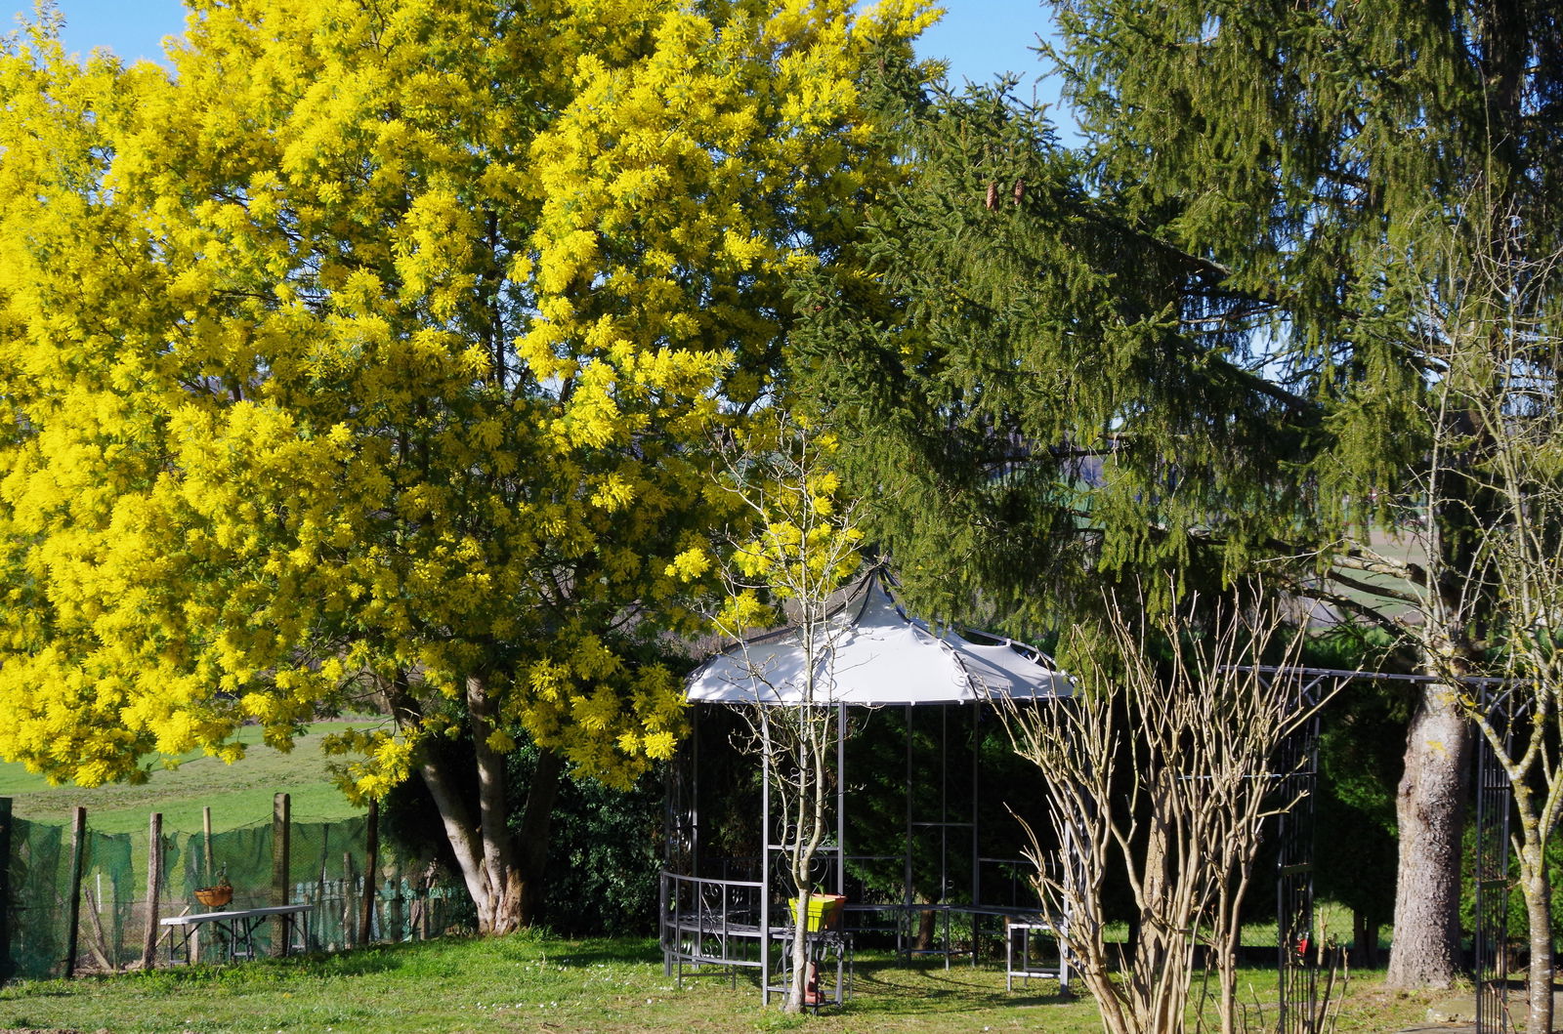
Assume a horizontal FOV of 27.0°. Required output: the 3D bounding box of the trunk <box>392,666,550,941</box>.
[{"bbox_3d":[-2.506,2.320,26.200,1.360,2.120,0.800,0,-3,0],"label":"trunk"}]

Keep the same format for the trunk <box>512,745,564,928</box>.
[{"bbox_3d":[-1.969,2.606,26.400,0.410,1.450,0.360,0,-3,0],"label":"trunk"}]

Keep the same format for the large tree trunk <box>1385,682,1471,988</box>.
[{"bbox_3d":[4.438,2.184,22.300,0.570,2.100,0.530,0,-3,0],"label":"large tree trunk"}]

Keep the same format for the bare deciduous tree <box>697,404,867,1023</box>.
[{"bbox_3d":[-0.004,1.259,20.800,1.060,3.800,1.000,0,-3,0],"label":"bare deciduous tree"}]

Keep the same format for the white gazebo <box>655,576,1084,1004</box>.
[{"bbox_3d":[0.602,1.794,22.400,2.850,2.850,2.850,0,-3,0],"label":"white gazebo"}]

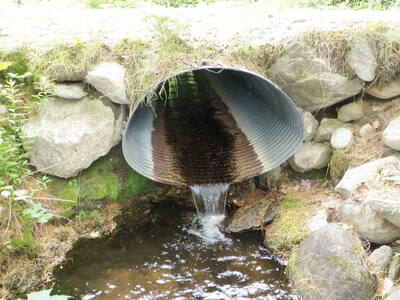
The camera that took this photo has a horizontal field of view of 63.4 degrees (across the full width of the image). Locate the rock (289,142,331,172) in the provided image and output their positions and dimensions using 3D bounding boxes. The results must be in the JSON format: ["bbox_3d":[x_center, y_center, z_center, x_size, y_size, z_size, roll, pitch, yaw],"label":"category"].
[{"bbox_3d":[1.099,0.079,3.280,0.416,0.268,0.330,0,27,0],"label":"rock"}]

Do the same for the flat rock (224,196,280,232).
[{"bbox_3d":[0.480,0.588,2.980,0.500,0.232,0.370,-3,26,-7],"label":"flat rock"}]

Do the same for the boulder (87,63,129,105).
[{"bbox_3d":[-0.772,-0.563,2.736,0.326,0.330,0.330,0,27,0],"label":"boulder"}]

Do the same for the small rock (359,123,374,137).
[{"bbox_3d":[1.584,-0.195,3.080,0.116,0.123,0.130,-3,26,-7],"label":"small rock"}]

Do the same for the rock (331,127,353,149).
[{"bbox_3d":[1.428,-0.119,3.271,0.183,0.205,0.180,0,27,0],"label":"rock"}]

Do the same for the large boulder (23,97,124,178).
[{"bbox_3d":[-1.137,-0.113,2.980,0.851,0.734,0.550,-3,26,-7],"label":"large boulder"}]

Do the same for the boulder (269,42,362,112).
[{"bbox_3d":[1.167,-0.737,3.330,0.917,0.692,0.580,-3,26,-7],"label":"boulder"}]

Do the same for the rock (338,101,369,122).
[{"bbox_3d":[1.525,-0.384,3.220,0.251,0.200,0.230,-3,26,-7],"label":"rock"}]

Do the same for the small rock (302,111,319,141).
[{"bbox_3d":[1.045,-0.237,3.150,0.182,0.292,0.180,-3,26,-7],"label":"small rock"}]

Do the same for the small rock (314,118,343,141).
[{"bbox_3d":[1.339,-0.202,3.341,0.277,0.222,0.250,0,27,0],"label":"small rock"}]

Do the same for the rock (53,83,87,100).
[{"bbox_3d":[-1.113,-0.498,2.746,0.269,0.124,0.240,0,27,0],"label":"rock"}]

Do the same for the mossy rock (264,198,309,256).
[{"bbox_3d":[0.770,0.676,2.851,0.400,0.380,0.460,0,27,0],"label":"mossy rock"}]

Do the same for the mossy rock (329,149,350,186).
[{"bbox_3d":[1.430,0.183,3.276,0.190,0.360,0.250,0,27,0],"label":"mossy rock"}]

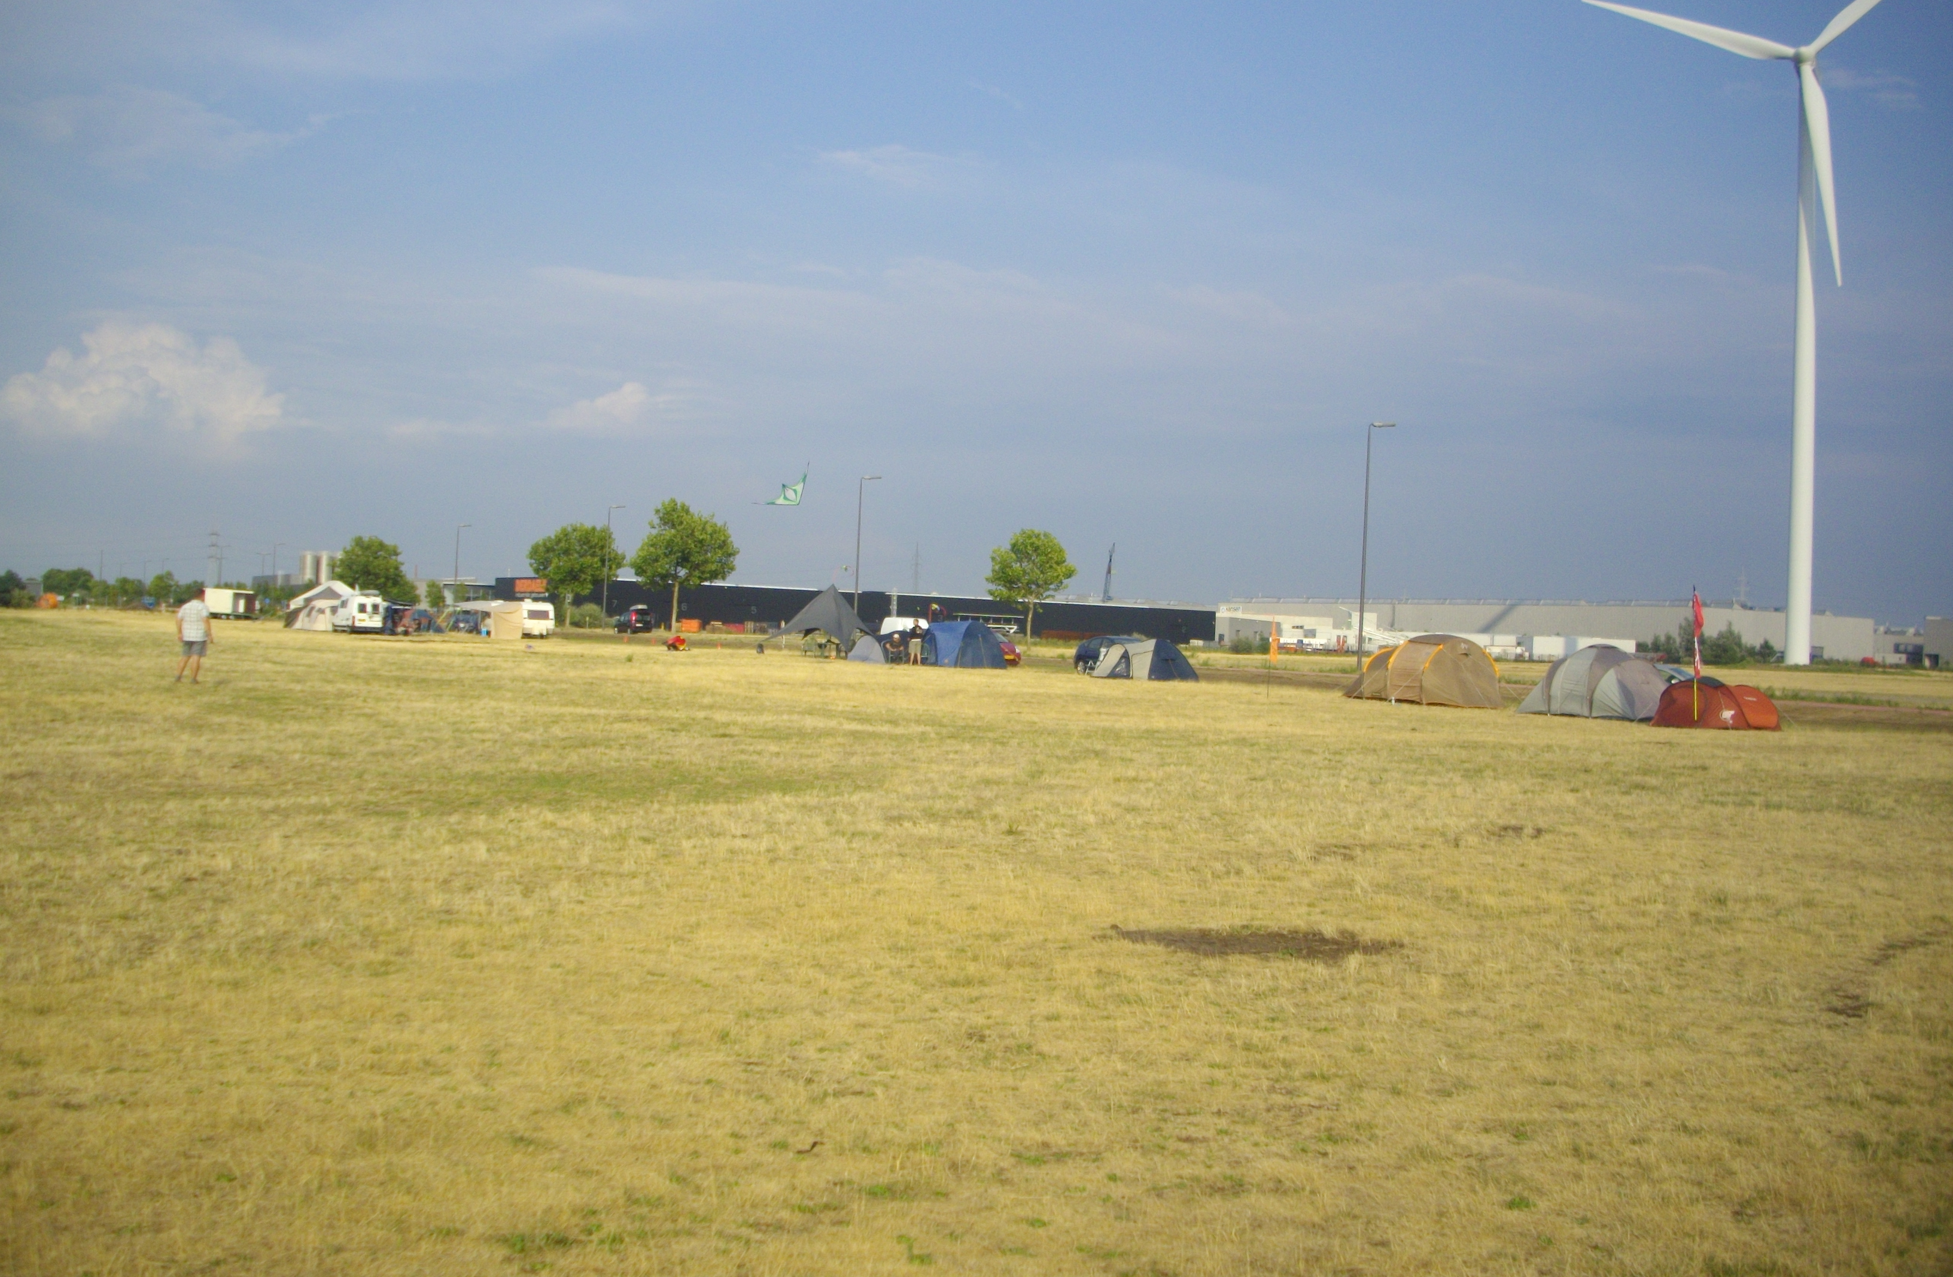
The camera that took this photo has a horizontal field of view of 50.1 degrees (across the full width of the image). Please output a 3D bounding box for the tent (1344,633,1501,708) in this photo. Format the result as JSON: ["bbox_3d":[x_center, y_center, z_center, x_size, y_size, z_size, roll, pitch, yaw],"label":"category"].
[{"bbox_3d":[11.929,0.820,55.800,2.500,1.884,4.700,2,0,-17],"label":"tent"}]

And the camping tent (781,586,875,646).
[{"bbox_3d":[-6.630,-0.773,94.000,4.900,3.195,4.900,2,0,21],"label":"camping tent"}]

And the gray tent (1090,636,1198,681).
[{"bbox_3d":[6.002,0.704,75.000,3.400,1.573,2.400,2,0,-22],"label":"gray tent"}]

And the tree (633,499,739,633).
[{"bbox_3d":[-22.674,-5.624,162.000,8.100,10.420,8.100,2,0,0],"label":"tree"}]

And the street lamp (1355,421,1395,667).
[{"bbox_3d":[16.277,-3.743,85.000,1.400,10.033,0.300,2,0,-28],"label":"street lamp"}]

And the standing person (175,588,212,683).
[{"bbox_3d":[-14.787,-0.043,39.400,0.620,1.780,0.420,2,0,-10],"label":"standing person"}]

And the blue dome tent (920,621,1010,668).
[{"bbox_3d":[-0.422,0.271,82.500,3.000,1.830,2.500,2,0,-22],"label":"blue dome tent"}]

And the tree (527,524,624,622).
[{"bbox_3d":[-36.207,-5.702,188.000,8.600,9.344,8.600,2,0,0],"label":"tree"}]

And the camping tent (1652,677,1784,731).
[{"bbox_3d":[15.881,1.392,44.800,2.500,1.070,1.700,2,0,6],"label":"camping tent"}]

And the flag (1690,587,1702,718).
[{"bbox_3d":[14.631,0.373,42.500,0.260,2.827,0.150,2,0,0],"label":"flag"}]

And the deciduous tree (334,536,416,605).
[{"bbox_3d":[-66.894,-6.867,232.000,9.000,9.157,9.000,2,0,0],"label":"deciduous tree"}]

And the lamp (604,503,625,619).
[{"bbox_3d":[-27.715,-5.496,160.000,1.400,9.600,0.350,2,0,-30],"label":"lamp"}]

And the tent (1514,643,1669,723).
[{"bbox_3d":[14.759,1.056,49.800,2.200,1.720,3.700,2,0,-20],"label":"tent"}]

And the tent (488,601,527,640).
[{"bbox_3d":[-31.015,-1.109,138.000,2.350,2.350,2.700,2,0,6],"label":"tent"}]

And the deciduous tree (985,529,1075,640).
[{"bbox_3d":[3.157,-2.807,120.000,5.100,6.800,5.100,2,0,0],"label":"deciduous tree"}]

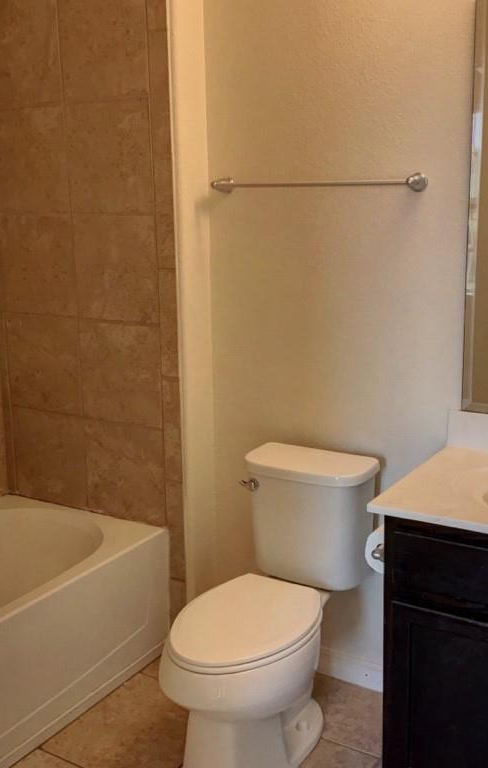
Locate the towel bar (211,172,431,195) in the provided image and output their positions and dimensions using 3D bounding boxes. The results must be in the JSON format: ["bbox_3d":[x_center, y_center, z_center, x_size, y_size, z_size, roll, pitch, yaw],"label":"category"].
[{"bbox_3d":[0.190,-0.561,2.409,0.660,0.052,0.073,6,14,31],"label":"towel bar"}]

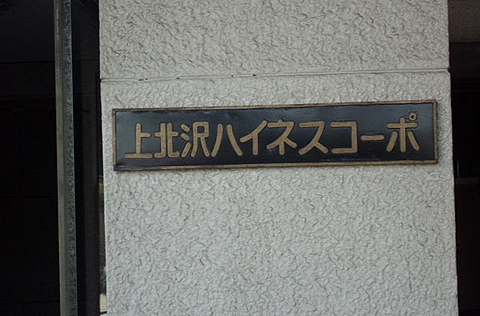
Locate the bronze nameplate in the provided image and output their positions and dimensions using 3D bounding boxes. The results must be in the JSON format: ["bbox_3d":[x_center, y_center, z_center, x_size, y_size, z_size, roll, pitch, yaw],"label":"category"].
[{"bbox_3d":[0.099,-0.061,3.785,0.900,0.173,0.025,-2,-2,4],"label":"bronze nameplate"}]

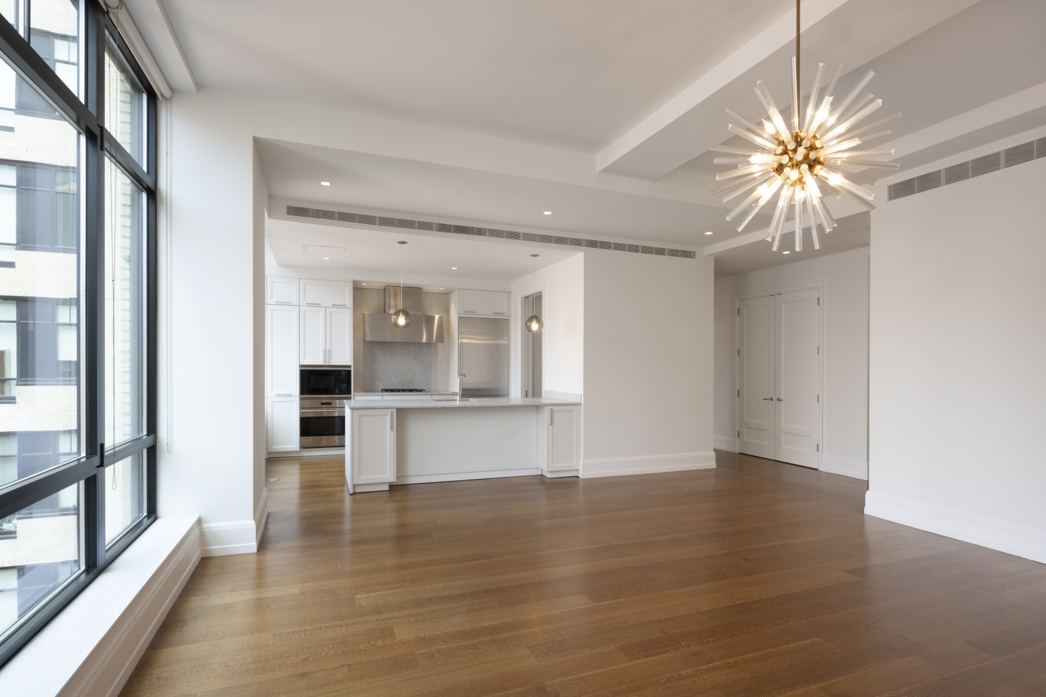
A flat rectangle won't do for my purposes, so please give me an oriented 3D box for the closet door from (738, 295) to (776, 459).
[{"bbox_3d":[3.566,0.440,7.938,0.050,2.406,0.698,0,-1,-21],"label":"closet door"}]

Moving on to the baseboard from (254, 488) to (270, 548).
[{"bbox_3d":[-2.172,1.407,4.353,0.030,0.226,1.095,1,-2,-21],"label":"baseboard"}]

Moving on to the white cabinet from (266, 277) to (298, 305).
[{"bbox_3d":[-3.642,-0.831,8.004,0.431,0.406,0.623,1,-2,-21],"label":"white cabinet"}]

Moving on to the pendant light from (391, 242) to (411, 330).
[{"bbox_3d":[-1.385,-0.727,5.970,0.218,0.994,0.218,0,-1,-21],"label":"pendant light"}]

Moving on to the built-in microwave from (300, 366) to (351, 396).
[{"bbox_3d":[-3.138,0.527,8.337,0.742,0.457,0.550,0,-1,-21],"label":"built-in microwave"}]

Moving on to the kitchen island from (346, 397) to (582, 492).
[{"bbox_3d":[-0.784,1.138,6.585,2.714,0.920,1.186,1,-2,-21],"label":"kitchen island"}]

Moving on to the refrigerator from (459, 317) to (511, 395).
[{"bbox_3d":[-0.778,0.563,9.294,0.914,2.158,0.620,0,-1,-21],"label":"refrigerator"}]

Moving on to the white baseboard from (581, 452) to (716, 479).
[{"bbox_3d":[1.683,1.511,6.793,2.040,0.216,0.030,1,-2,-21],"label":"white baseboard"}]

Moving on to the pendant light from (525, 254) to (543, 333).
[{"bbox_3d":[0.145,-0.685,6.570,0.225,0.986,0.225,0,-1,0],"label":"pendant light"}]

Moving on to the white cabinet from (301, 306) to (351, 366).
[{"bbox_3d":[-3.147,-0.183,8.360,0.747,0.888,0.600,0,-1,-21],"label":"white cabinet"}]

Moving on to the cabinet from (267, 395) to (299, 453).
[{"bbox_3d":[-3.652,1.131,8.019,0.431,0.814,0.623,1,-2,-21],"label":"cabinet"}]

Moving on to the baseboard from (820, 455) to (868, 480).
[{"bbox_3d":[4.099,1.518,6.677,0.030,0.221,0.623,1,-2,-21],"label":"baseboard"}]

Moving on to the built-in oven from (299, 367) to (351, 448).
[{"bbox_3d":[-3.147,0.918,8.360,0.742,1.238,0.600,0,-1,-21],"label":"built-in oven"}]

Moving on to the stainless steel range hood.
[{"bbox_3d":[-1.982,-0.548,8.659,1.241,0.910,0.603,1,-2,-21],"label":"stainless steel range hood"}]

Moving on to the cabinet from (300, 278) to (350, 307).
[{"bbox_3d":[-3.091,-0.819,8.217,0.734,0.410,0.623,1,-2,-21],"label":"cabinet"}]

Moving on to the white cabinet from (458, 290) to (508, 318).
[{"bbox_3d":[-0.774,-0.764,9.285,0.914,0.453,0.600,0,-1,-21],"label":"white cabinet"}]

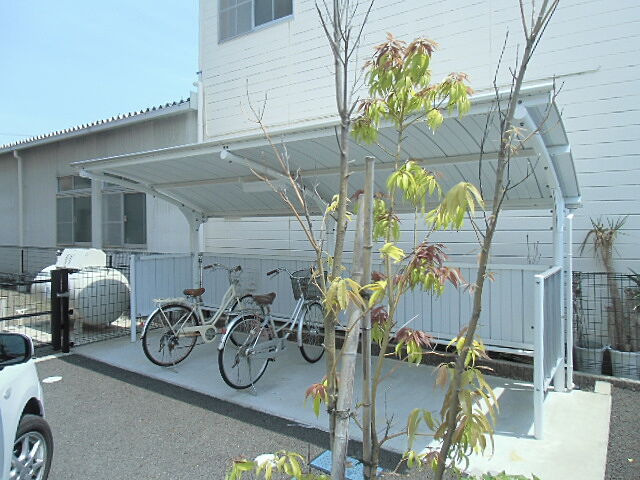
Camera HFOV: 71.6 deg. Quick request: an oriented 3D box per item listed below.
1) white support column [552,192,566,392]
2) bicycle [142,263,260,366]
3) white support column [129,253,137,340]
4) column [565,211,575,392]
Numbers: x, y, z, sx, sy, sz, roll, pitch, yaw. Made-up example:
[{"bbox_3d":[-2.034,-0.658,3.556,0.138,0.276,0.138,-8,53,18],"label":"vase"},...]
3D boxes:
[{"bbox_3d":[2.241,0.470,4.128,0.085,1.870,0.085,0,1,35],"label":"white support column"},{"bbox_3d":[-1.270,0.851,5.271,0.580,1.080,1.812,1,1,40],"label":"bicycle"},{"bbox_3d":[-2.505,0.804,6.006,0.060,1.155,0.060,0,1,35],"label":"white support column"},{"bbox_3d":[2.345,0.577,4.144,0.055,1.655,0.055,0,1,35],"label":"column"}]

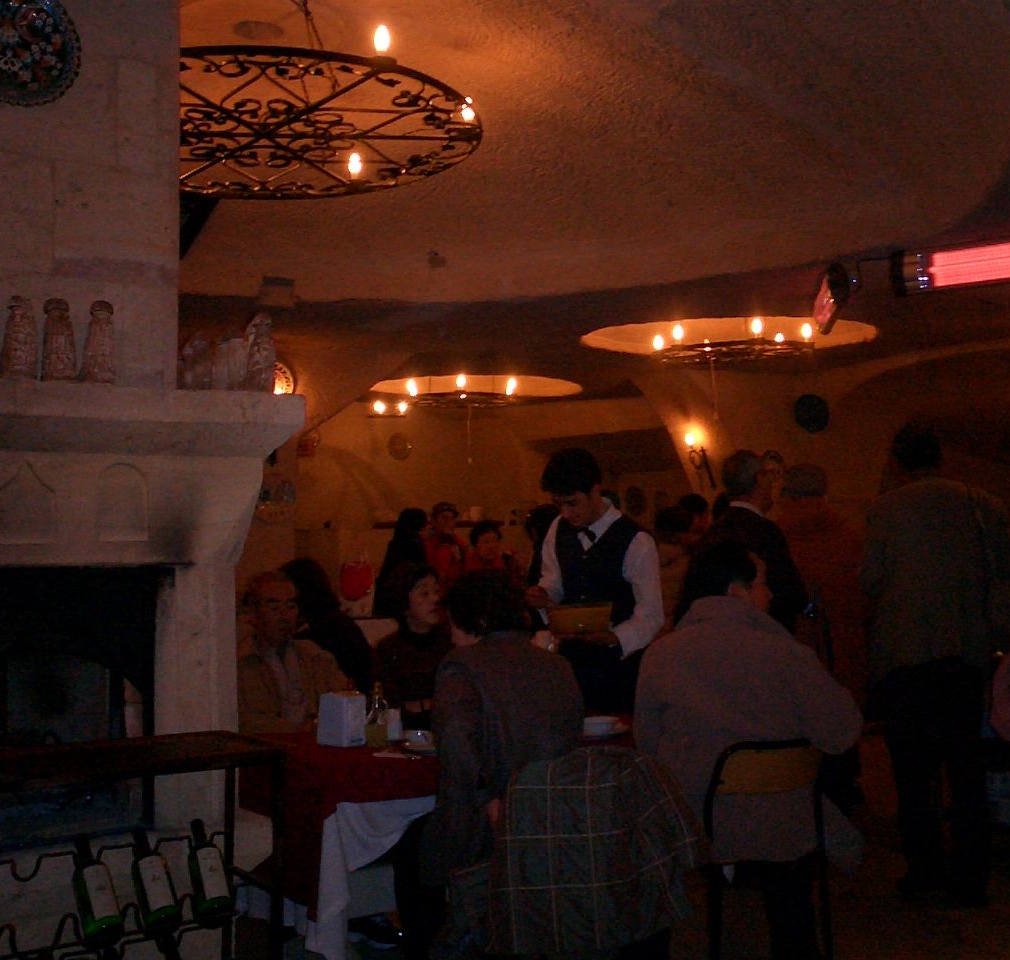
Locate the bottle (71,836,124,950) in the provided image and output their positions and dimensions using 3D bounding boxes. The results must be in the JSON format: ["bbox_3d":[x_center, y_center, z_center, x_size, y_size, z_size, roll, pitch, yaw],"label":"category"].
[{"bbox_3d":[-0.857,0.838,2.850,0.076,0.076,0.300,-10,28,-19],"label":"bottle"}]

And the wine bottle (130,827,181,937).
[{"bbox_3d":[-0.756,0.834,2.910,0.076,0.076,0.300,-13,29,-18],"label":"wine bottle"}]

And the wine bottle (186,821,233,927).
[{"bbox_3d":[-0.649,0.832,2.970,0.076,0.076,0.300,-16,29,-16],"label":"wine bottle"}]

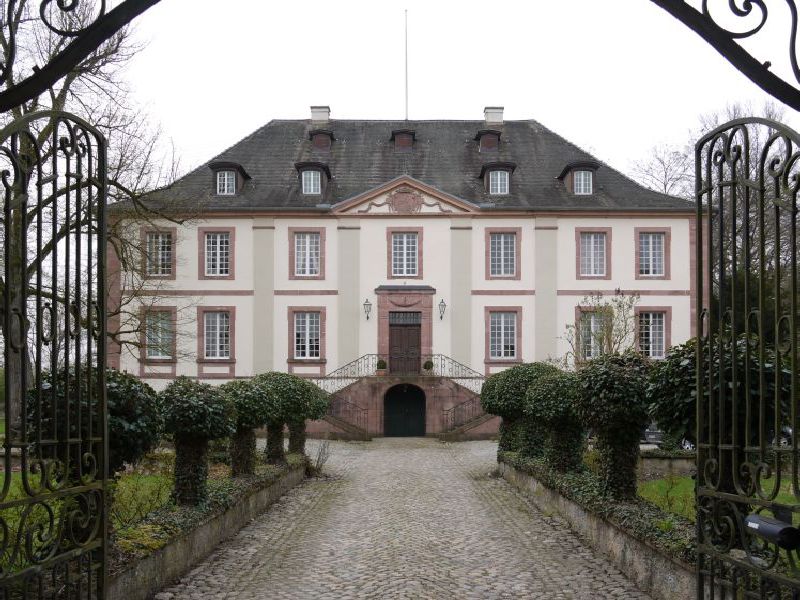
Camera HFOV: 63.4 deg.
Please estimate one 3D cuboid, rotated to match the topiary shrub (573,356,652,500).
[{"bbox_3d":[2.854,1.678,8.650,1.000,1.960,1.000,0,-3,0],"label":"topiary shrub"}]

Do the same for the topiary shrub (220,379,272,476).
[{"bbox_3d":[-2.657,2.207,11.200,0.920,1.700,0.920,0,-3,0],"label":"topiary shrub"}]

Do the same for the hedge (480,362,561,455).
[{"bbox_3d":[2.659,2.459,14.400,1.700,2.100,1.600,0,-3,0],"label":"hedge"}]

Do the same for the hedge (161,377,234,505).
[{"bbox_3d":[-2.550,1.770,8.150,0.930,1.620,0.930,0,-3,0],"label":"hedge"}]

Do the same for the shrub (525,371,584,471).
[{"bbox_3d":[2.848,2.197,11.700,1.120,1.840,1.100,0,-3,0],"label":"shrub"}]

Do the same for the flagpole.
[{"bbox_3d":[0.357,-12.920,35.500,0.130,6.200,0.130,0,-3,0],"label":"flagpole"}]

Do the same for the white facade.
[{"bbox_3d":[0.323,0.116,29.900,27.300,11.500,1.200,0,-3,0],"label":"white facade"}]

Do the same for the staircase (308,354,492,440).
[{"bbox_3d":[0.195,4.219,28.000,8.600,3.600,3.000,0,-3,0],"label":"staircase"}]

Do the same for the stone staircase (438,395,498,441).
[{"bbox_3d":[2.911,4.942,27.100,2.600,2.000,1.500,0,-3,0],"label":"stone staircase"}]

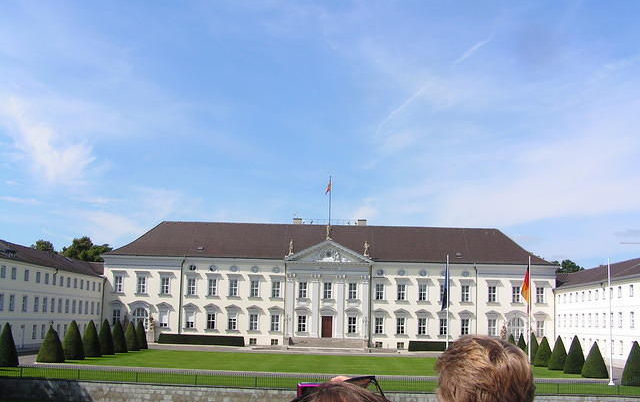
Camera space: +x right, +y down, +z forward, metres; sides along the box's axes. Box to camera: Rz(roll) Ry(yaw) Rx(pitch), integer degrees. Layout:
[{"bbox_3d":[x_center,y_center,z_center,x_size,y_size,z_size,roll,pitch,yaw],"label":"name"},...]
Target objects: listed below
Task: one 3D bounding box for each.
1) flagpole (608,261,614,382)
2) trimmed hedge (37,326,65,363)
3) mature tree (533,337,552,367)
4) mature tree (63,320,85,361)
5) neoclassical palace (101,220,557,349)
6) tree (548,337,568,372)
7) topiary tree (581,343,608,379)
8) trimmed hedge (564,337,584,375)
[{"bbox_3d":[22.477,9.307,54.696,0.220,9.745,0.220,1,-10,1],"label":"flagpole"},{"bbox_3d":[-25.331,13.547,66.561,2.736,3.355,2.736,1,-10,1],"label":"trimmed hedge"},{"bbox_3d":[24.616,16.538,77.037,2.294,3.190,2.294,1,-10,1],"label":"mature tree"},{"bbox_3d":[-24.793,14.148,71.416,2.327,3.845,2.327,1,-10,1],"label":"mature tree"},{"bbox_3d":[1.544,14.817,125.298,76.023,22.000,18.500,1,-10,1],"label":"neoclassical palace"},{"bbox_3d":[24.496,15.557,71.975,2.296,3.395,2.296,1,-10,1],"label":"tree"},{"bbox_3d":[24.014,13.890,61.541,2.355,3.110,2.355,1,-10,1],"label":"topiary tree"},{"bbox_3d":[24.294,14.607,66.837,2.207,3.510,2.207,1,-10,1],"label":"trimmed hedge"}]

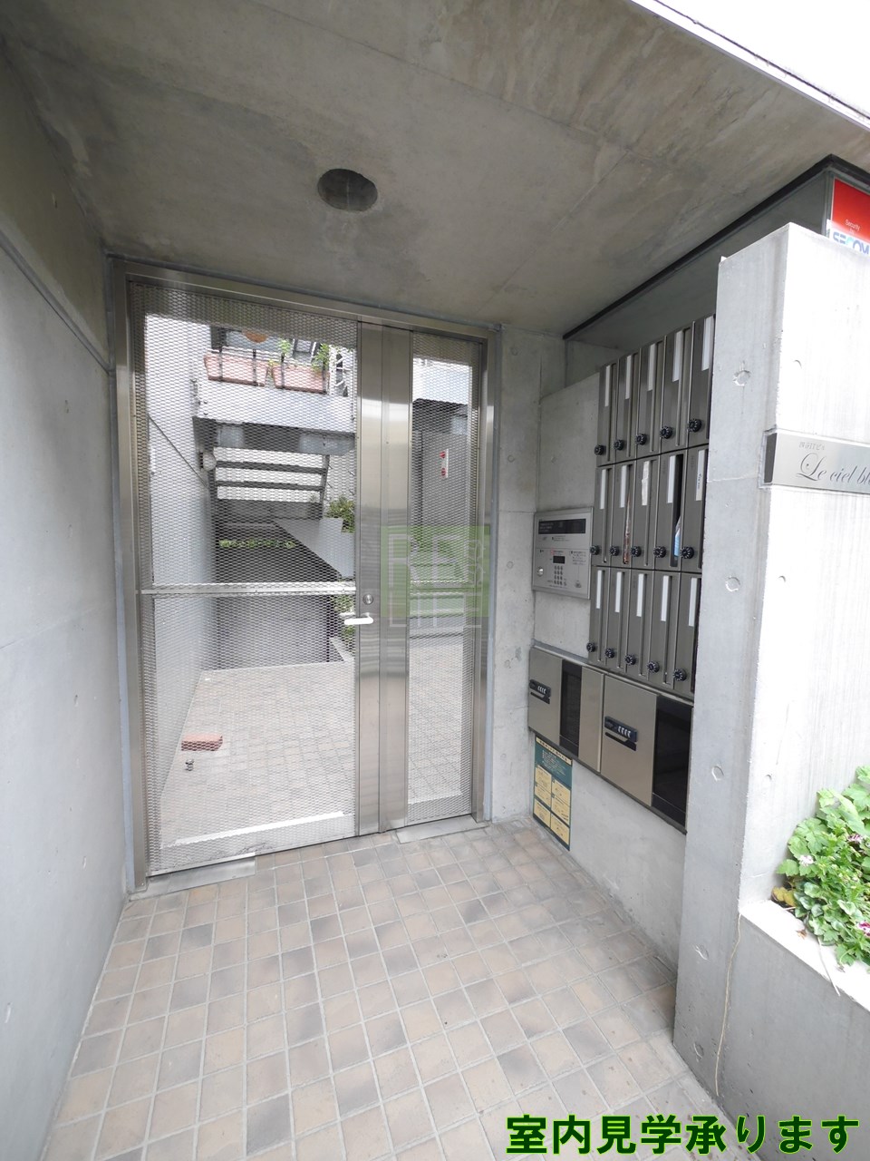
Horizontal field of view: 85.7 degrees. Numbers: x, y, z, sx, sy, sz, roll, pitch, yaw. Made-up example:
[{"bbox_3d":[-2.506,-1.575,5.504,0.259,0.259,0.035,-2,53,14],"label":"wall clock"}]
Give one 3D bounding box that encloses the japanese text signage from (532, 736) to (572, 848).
[{"bbox_3d":[0.529,0.949,2.120,0.010,0.392,0.277,-1,5,-22],"label":"japanese text signage"}]

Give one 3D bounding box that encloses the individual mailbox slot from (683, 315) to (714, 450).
[{"bbox_3d":[0.855,-0.589,1.404,0.120,0.373,0.103,-1,5,-22],"label":"individual mailbox slot"}]

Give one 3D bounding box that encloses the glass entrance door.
[{"bbox_3d":[-0.435,0.025,1.948,1.431,2.224,0.119,-1,5,-21],"label":"glass entrance door"}]

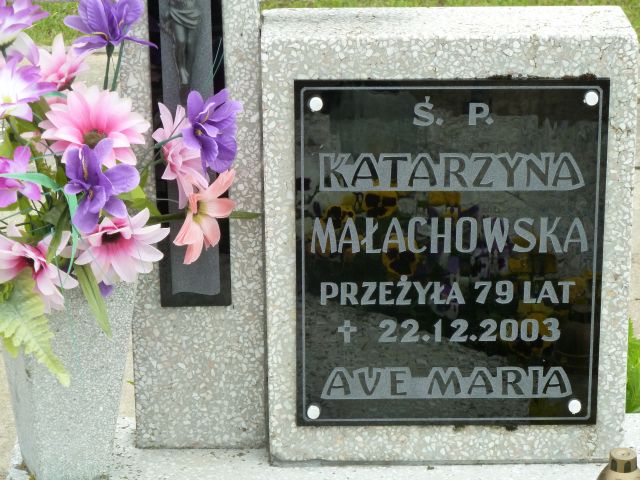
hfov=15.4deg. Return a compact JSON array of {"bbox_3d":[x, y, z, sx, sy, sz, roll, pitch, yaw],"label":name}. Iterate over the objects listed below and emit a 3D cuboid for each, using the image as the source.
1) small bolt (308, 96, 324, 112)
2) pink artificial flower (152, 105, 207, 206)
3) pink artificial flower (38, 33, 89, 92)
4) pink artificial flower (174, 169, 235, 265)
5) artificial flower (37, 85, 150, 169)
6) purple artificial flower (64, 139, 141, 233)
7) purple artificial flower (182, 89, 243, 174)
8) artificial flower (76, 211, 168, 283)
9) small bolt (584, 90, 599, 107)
[{"bbox_3d":[-0.004,-0.144,2.519,0.015,0.015,0.006,0,20,0],"label":"small bolt"},{"bbox_3d":[-0.148,-0.090,2.510,0.045,0.110,0.080,10,22,39],"label":"pink artificial flower"},{"bbox_3d":[-0.267,-0.185,2.466,0.066,0.060,0.060,0,20,0],"label":"pink artificial flower"},{"bbox_3d":[-0.123,-0.025,2.512,0.052,0.100,0.068,19,27,42],"label":"pink artificial flower"},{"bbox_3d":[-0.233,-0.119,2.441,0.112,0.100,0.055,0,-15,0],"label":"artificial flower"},{"bbox_3d":[-0.225,-0.056,2.442,0.082,0.100,0.065,-2,5,-5],"label":"purple artificial flower"},{"bbox_3d":[-0.113,-0.114,2.480,0.070,0.090,0.058,-19,19,-42],"label":"purple artificial flower"},{"bbox_3d":[-0.208,0.007,2.481,0.100,0.088,0.055,-8,21,-21],"label":"artificial flower"},{"bbox_3d":[0.289,-0.150,2.517,0.015,0.015,0.006,0,20,0],"label":"small bolt"}]

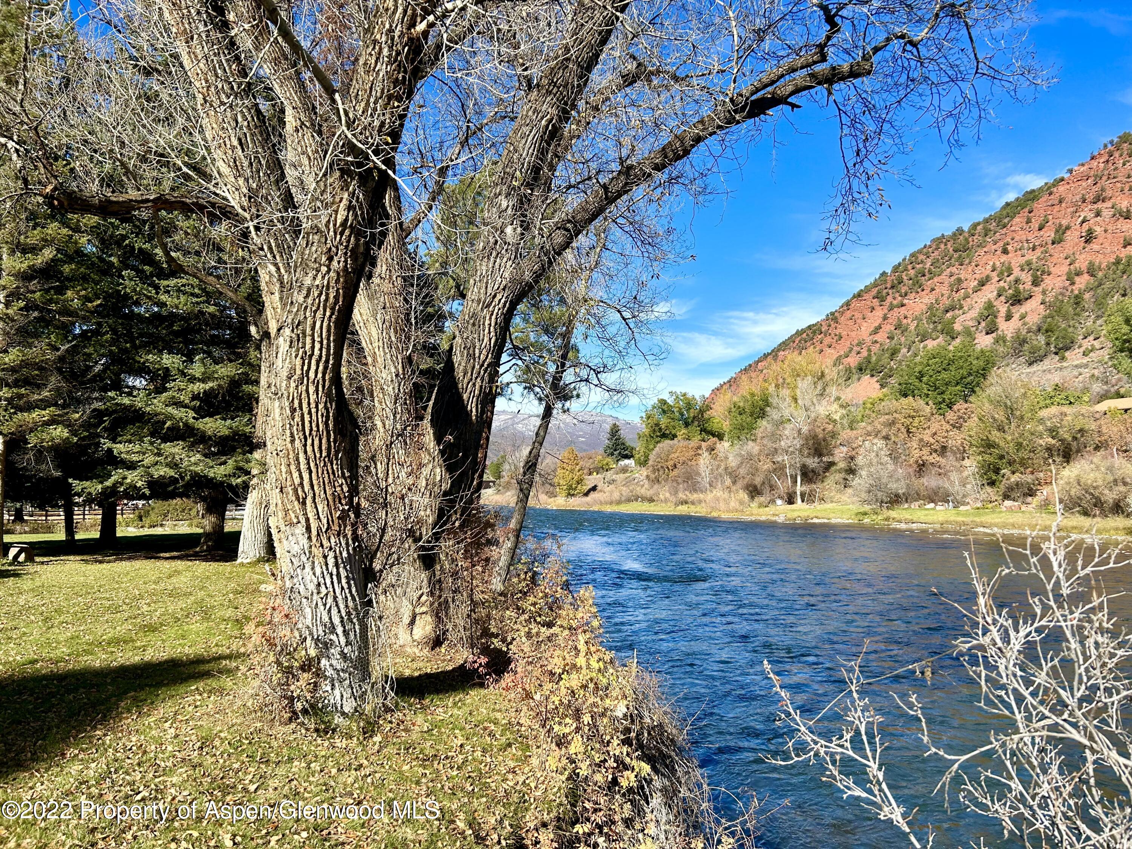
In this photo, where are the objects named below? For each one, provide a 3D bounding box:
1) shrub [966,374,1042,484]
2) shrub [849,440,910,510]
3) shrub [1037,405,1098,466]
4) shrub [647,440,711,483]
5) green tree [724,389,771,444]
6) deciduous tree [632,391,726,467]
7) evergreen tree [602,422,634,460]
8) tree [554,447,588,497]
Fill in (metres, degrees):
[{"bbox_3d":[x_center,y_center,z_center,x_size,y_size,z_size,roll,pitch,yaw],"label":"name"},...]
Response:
[{"bbox_3d":[39.725,0.400,77.000,6.760,10.130,5.750,-2,-5,27],"label":"shrub"},{"bbox_3d":[27.694,4.447,75.000,5.070,6.040,4.560,-2,-4,20],"label":"shrub"},{"bbox_3d":[47.264,1.123,80.000,5.570,5.710,5.010,-2,-5,31],"label":"shrub"},{"bbox_3d":[14.474,5.092,110.000,7.990,6.500,6.390,-1,-4,7],"label":"shrub"},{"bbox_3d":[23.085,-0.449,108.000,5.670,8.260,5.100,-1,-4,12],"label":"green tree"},{"bbox_3d":[17.042,1.132,128.000,13.040,12.000,10.430,-1,-4,8],"label":"deciduous tree"},{"bbox_3d":[9.736,3.578,160.000,5.810,7.830,5.520,0,-4,3],"label":"evergreen tree"},{"bbox_3d":[0.686,7.414,132.000,4.930,7.670,4.680,0,-4,0],"label":"tree"}]

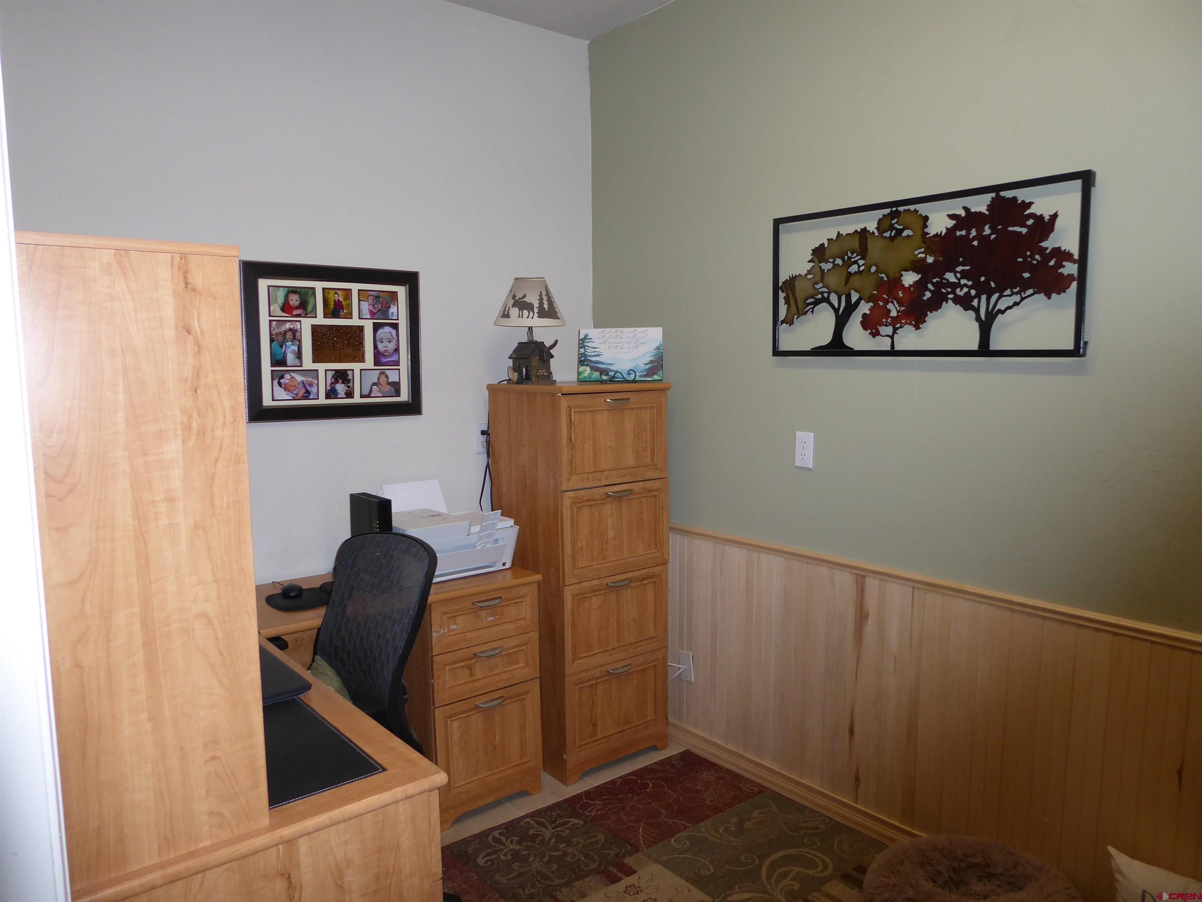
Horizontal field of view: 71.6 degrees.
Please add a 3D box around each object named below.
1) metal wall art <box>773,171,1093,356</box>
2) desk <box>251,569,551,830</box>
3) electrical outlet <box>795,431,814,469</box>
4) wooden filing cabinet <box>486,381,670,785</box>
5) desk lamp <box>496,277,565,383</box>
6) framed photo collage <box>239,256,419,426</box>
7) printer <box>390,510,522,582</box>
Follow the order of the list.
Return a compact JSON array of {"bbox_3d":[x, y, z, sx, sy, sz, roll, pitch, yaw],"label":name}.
[{"bbox_3d":[0.870,-0.486,2.361,0.032,0.443,0.946,-6,8,-39],"label":"metal wall art"},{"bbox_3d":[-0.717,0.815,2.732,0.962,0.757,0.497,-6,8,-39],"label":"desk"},{"bbox_3d":[0.658,-0.003,2.696,0.008,0.114,0.070,-6,8,-39],"label":"electrical outlet"},{"bbox_3d":[-0.082,0.446,3.146,0.484,1.390,0.473,-6,8,-39],"label":"wooden filing cabinet"},{"bbox_3d":[-0.286,-0.429,3.029,0.264,0.382,0.264,-1,6,0],"label":"desk lamp"},{"bbox_3d":[-0.881,-0.364,2.793,0.602,0.504,0.025,-6,8,-39],"label":"framed photo collage"},{"bbox_3d":[-0.543,0.314,2.922,0.425,0.195,0.310,-6,8,-39],"label":"printer"}]

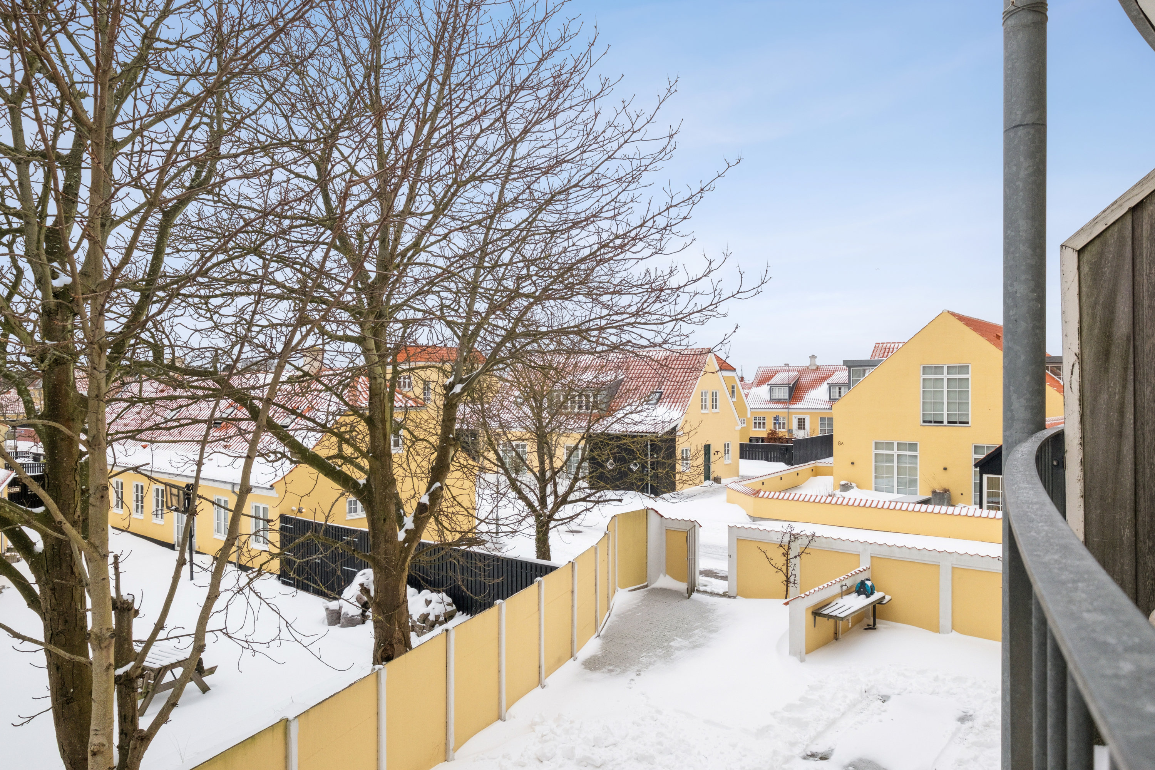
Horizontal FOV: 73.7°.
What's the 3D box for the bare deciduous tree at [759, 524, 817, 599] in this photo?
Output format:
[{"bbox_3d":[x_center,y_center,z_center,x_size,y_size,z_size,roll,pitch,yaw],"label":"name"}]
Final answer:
[{"bbox_3d":[5.140,4.370,18.800,1.380,1.900,0.750,0,0,37],"label":"bare deciduous tree"}]

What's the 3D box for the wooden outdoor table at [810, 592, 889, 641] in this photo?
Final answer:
[{"bbox_3d":[5.770,4.900,16.200,0.650,0.700,2.300,0,0,42],"label":"wooden outdoor table"}]

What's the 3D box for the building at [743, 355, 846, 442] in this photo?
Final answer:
[{"bbox_3d":[23.300,1.300,76.300,10.500,8.300,8.000,0,0,26],"label":"building"}]

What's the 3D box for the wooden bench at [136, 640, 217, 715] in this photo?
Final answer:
[{"bbox_3d":[-7.570,5.130,13.720,1.680,0.750,1.480,0,0,33],"label":"wooden bench"}]

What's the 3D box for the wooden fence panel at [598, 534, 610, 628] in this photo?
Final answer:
[{"bbox_3d":[0.600,4.500,17.700,0.070,1.950,1.480,0,0,14],"label":"wooden fence panel"}]

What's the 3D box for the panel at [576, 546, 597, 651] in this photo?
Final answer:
[{"bbox_3d":[0.170,4.500,16.200,0.070,1.950,1.480,0,0,18],"label":"panel"}]

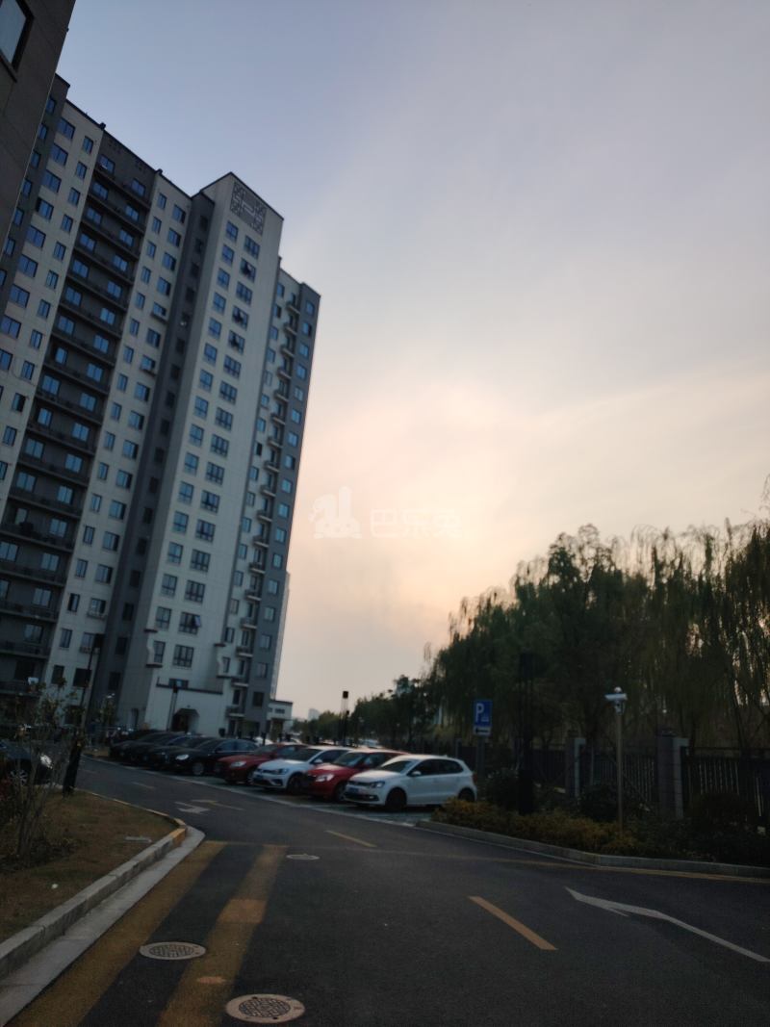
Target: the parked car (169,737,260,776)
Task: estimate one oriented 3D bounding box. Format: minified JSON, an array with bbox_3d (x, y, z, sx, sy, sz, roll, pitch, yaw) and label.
[{"bbox_3d":[-6.616,10.106,29.456,4.650,1.470,1.800,16,-22,-31],"label":"parked car"}]

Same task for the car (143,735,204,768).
[{"bbox_3d":[-8.370,10.718,31.737,4.650,1.480,1.800,16,-22,-29],"label":"car"}]

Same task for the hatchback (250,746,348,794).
[{"bbox_3d":[-2.300,8.645,24.103,4.260,1.470,1.800,18,-23,-34],"label":"hatchback"}]

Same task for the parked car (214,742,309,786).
[{"bbox_3d":[-4.027,9.292,26.474,4.450,1.480,1.790,18,-23,-34],"label":"parked car"}]

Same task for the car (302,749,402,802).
[{"bbox_3d":[-0.722,8.130,22.151,4.350,1.550,1.790,18,-23,-34],"label":"car"}]

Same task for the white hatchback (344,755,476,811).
[{"bbox_3d":[0.753,7.609,20.149,3.980,1.460,1.690,18,-23,-34],"label":"white hatchback"}]

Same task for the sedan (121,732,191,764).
[{"bbox_3d":[-10.174,11.335,34.014,4.700,1.480,1.810,15,-22,-28],"label":"sedan"}]

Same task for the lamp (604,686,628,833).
[{"bbox_3d":[4.098,4.466,12.538,0.420,2.775,0.240,5,-19,0],"label":"lamp"}]

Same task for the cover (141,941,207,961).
[{"bbox_3d":[-1.432,2.974,4.800,0.450,0.040,0.450,5,-19,0],"label":"cover"}]

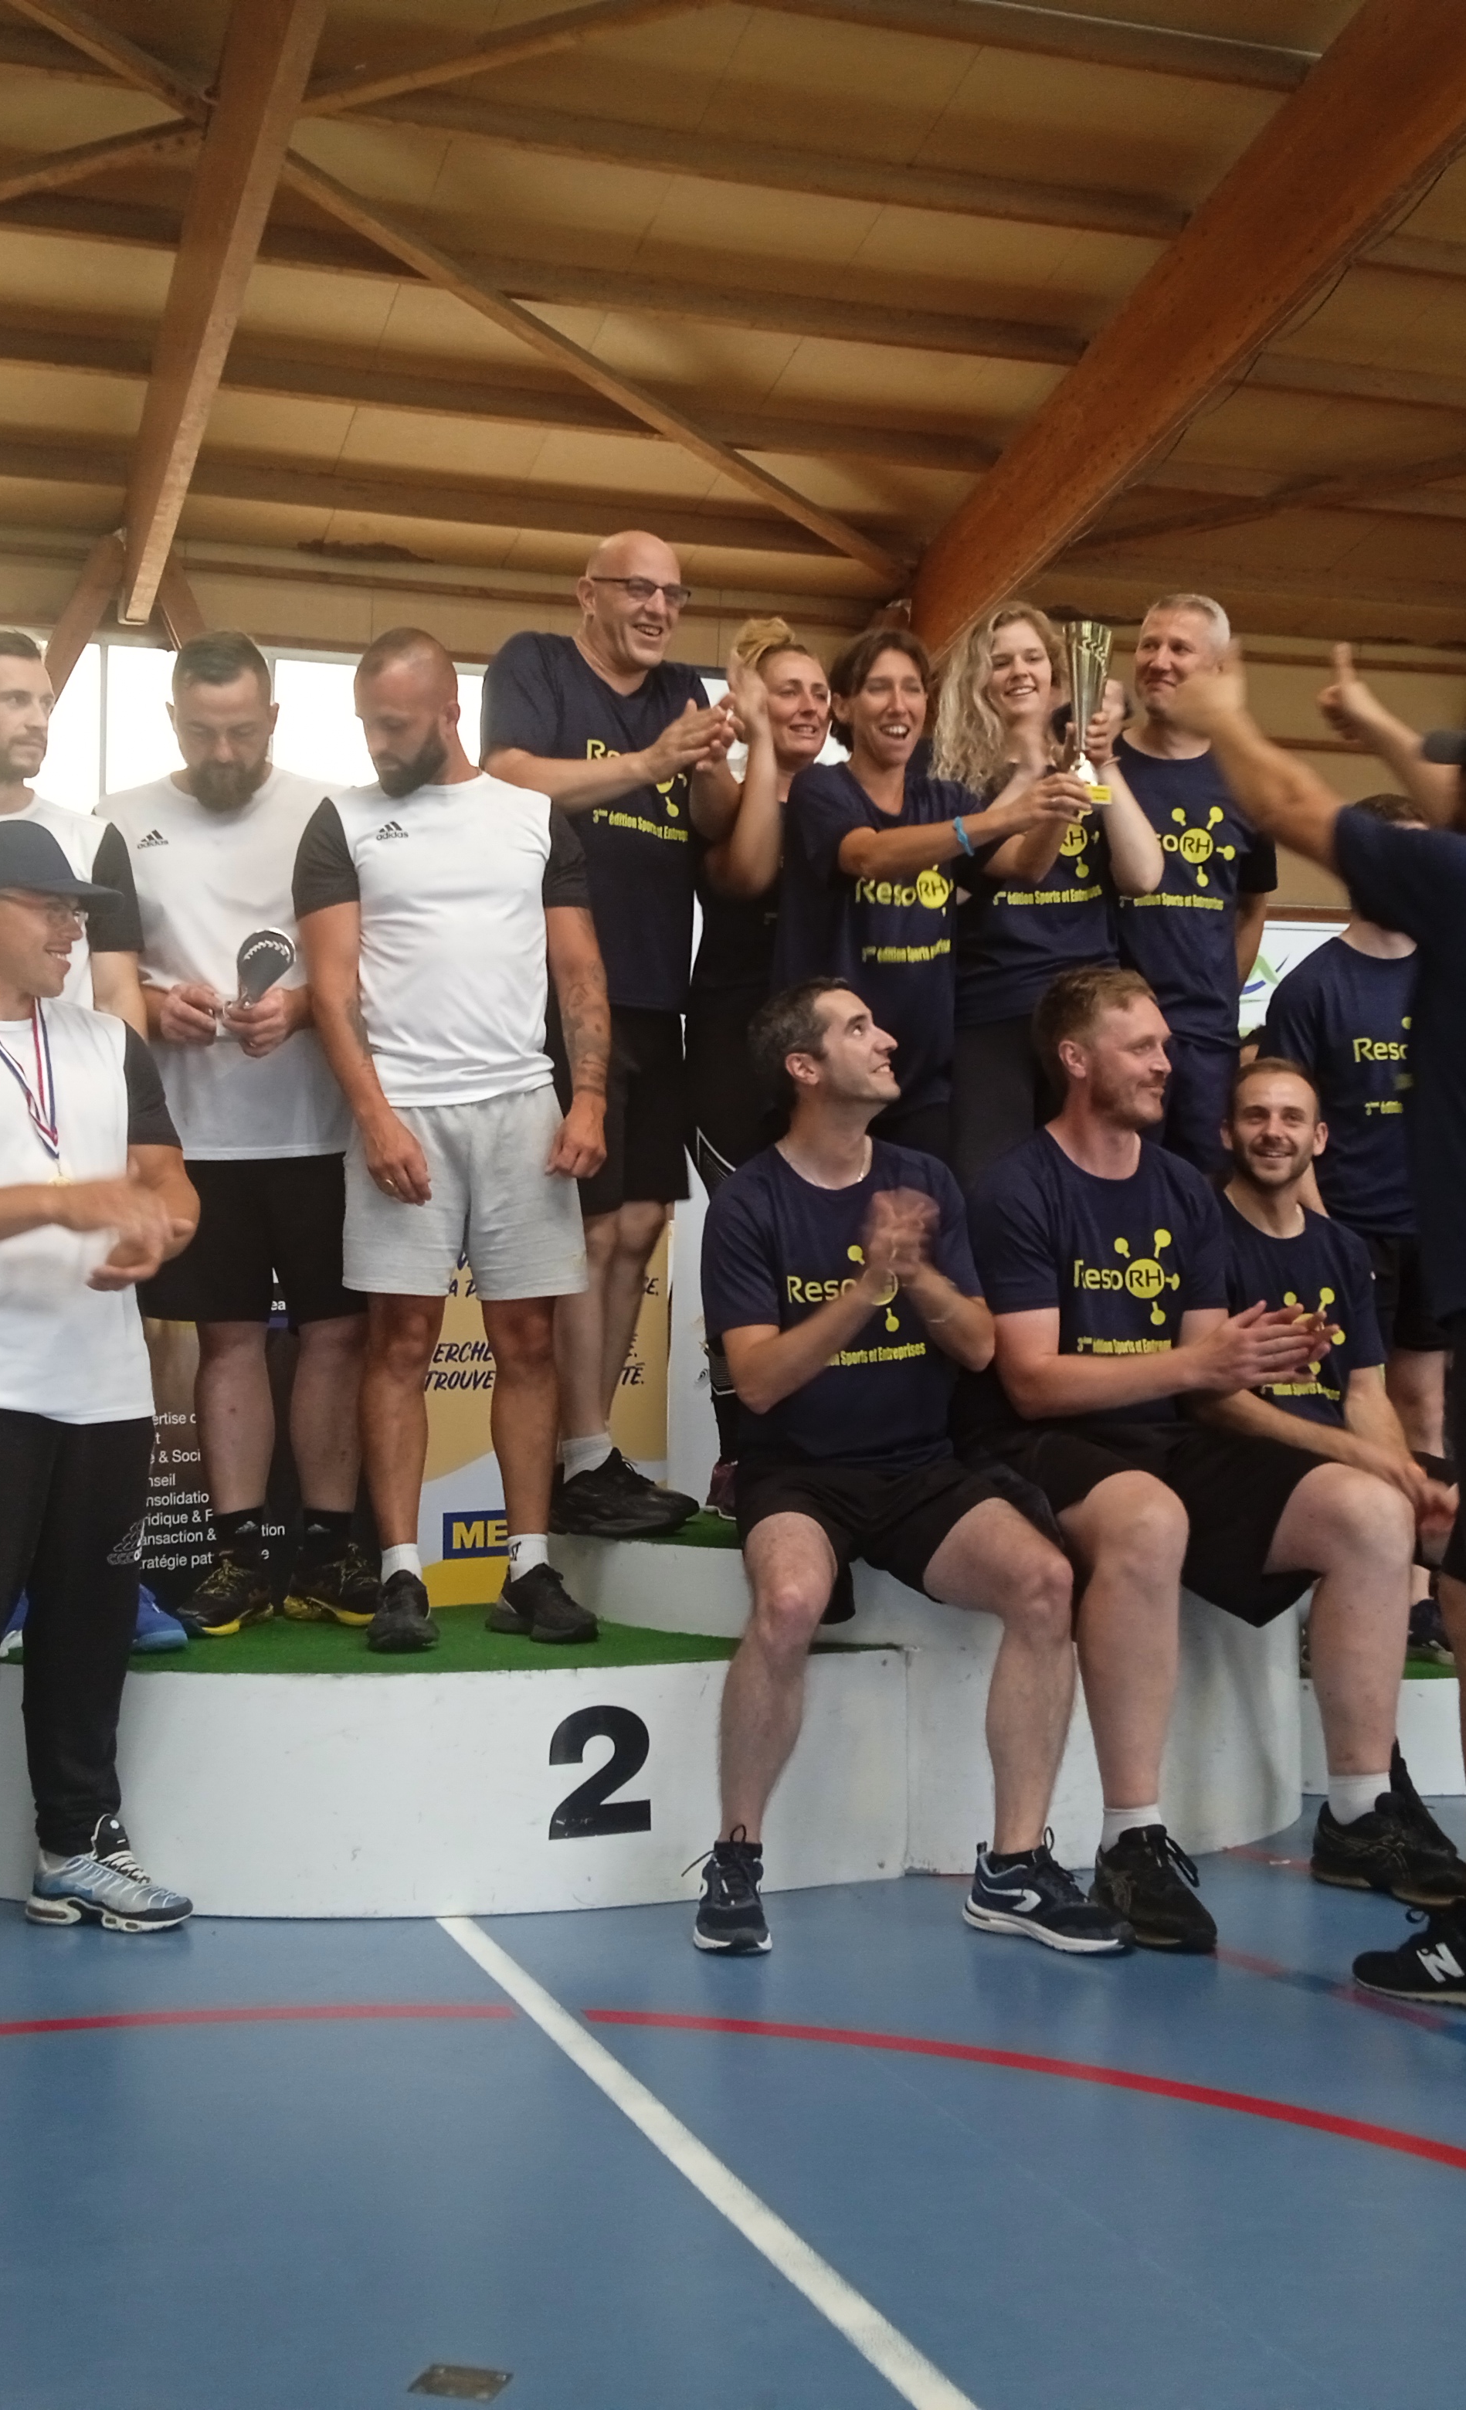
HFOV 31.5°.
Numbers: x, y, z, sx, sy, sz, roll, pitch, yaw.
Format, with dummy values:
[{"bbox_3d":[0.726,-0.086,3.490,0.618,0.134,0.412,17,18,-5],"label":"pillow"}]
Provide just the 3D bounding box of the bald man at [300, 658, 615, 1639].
[{"bbox_3d":[-0.469,-0.105,4.430,0.530,1.720,0.360,0,-1,-6],"label":"bald man"}]

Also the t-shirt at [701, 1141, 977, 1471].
[{"bbox_3d":[0.182,0.171,4.430,0.470,0.560,0.320,0,-1,-9],"label":"t-shirt"}]

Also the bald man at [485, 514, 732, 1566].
[{"bbox_3d":[-0.218,-0.303,4.655,0.500,1.790,0.420,1,-2,-41],"label":"bald man"}]

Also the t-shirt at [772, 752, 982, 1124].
[{"bbox_3d":[0.275,-0.512,5.000,0.420,0.680,0.280,0,-1,-15],"label":"t-shirt"}]

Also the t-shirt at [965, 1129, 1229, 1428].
[{"bbox_3d":[0.627,0.130,4.430,0.470,0.540,0.310,1,-2,-25],"label":"t-shirt"}]

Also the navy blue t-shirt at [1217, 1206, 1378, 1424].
[{"bbox_3d":[1.016,0.205,4.880,0.460,0.480,0.280,-3,8,-16],"label":"navy blue t-shirt"}]

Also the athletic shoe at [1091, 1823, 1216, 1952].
[{"bbox_3d":[0.638,1.031,3.948,0.110,0.135,0.300,0,-1,-20],"label":"athletic shoe"}]

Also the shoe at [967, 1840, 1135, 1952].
[{"bbox_3d":[0.487,1.075,4.040,0.295,0.120,0.105,-1,-2,44],"label":"shoe"}]

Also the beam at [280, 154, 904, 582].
[{"bbox_3d":[-0.529,-4.518,14.615,0.110,0.120,6.230,-10,-12,30],"label":"beam"}]

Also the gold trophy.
[{"bbox_3d":[0.618,-0.858,4.520,0.090,0.330,0.090,0,-1,-9],"label":"gold trophy"}]

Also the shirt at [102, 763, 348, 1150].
[{"bbox_3d":[-0.943,-0.450,4.820,0.550,0.720,0.300,0,-1,-6],"label":"shirt"}]

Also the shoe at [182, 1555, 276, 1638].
[{"bbox_3d":[-0.879,0.676,4.611,0.108,0.125,0.285,-1,-1,7],"label":"shoe"}]

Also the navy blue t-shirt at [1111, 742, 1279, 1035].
[{"bbox_3d":[0.885,-0.640,5.280,0.480,0.650,0.280,0,-1,-20],"label":"navy blue t-shirt"}]

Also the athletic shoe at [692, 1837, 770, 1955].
[{"bbox_3d":[0.002,1.060,4.020,0.110,0.115,0.285,0,-1,2],"label":"athletic shoe"}]

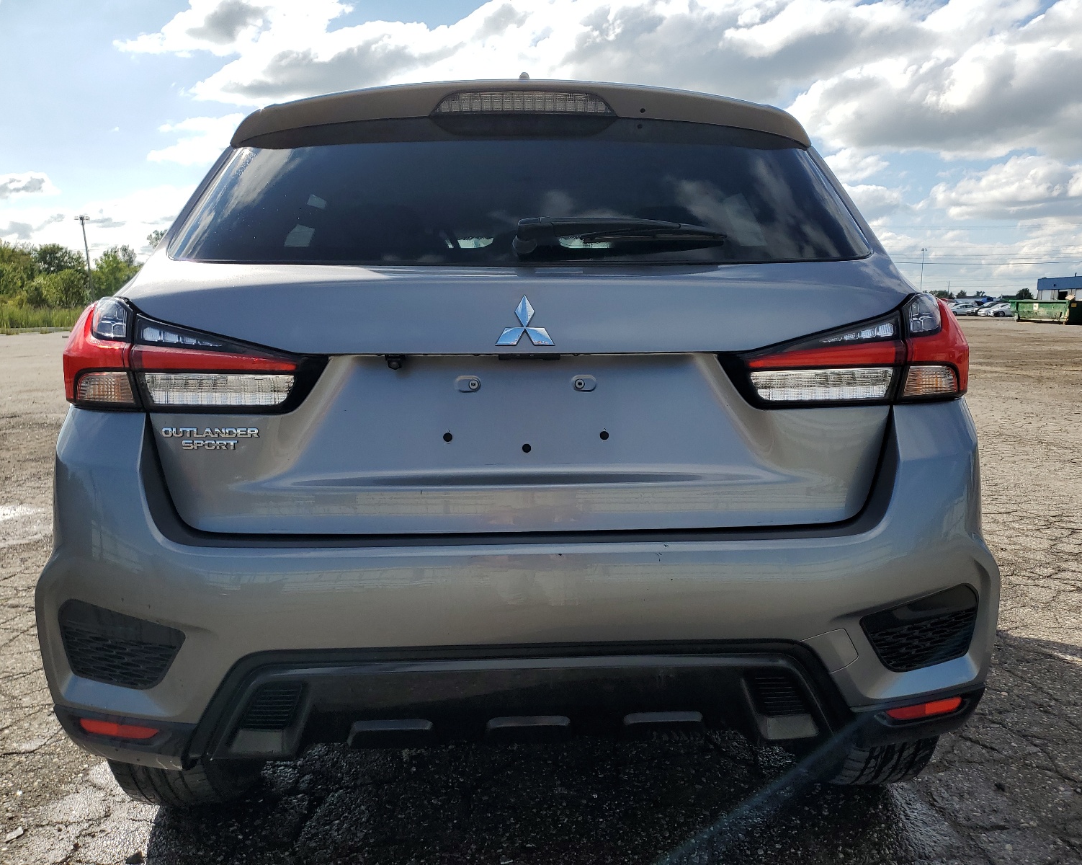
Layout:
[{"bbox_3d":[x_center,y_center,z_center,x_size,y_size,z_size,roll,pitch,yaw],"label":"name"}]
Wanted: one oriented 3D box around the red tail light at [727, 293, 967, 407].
[{"bbox_3d":[0.548,-0.155,1.562,0.490,0.195,0.270,-1,8,-2],"label":"red tail light"}]

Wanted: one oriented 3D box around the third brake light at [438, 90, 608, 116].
[{"bbox_3d":[-0.032,-0.594,1.566,0.325,0.047,0.050,-1,8,-2],"label":"third brake light"}]

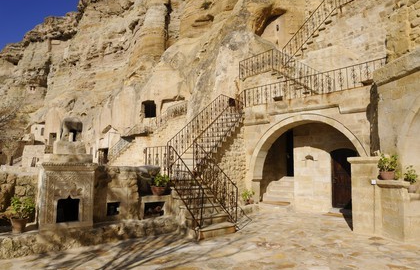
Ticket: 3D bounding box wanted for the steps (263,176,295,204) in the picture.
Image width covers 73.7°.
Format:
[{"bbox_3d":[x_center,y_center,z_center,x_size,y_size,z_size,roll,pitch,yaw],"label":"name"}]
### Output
[{"bbox_3d":[2.639,2.037,10.639,1.250,0.850,1.200,-1,-4,19],"label":"steps"}]

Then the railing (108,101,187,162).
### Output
[{"bbox_3d":[-3.985,-0.223,17.853,5.000,3.800,0.400,1,-4,-3],"label":"railing"}]

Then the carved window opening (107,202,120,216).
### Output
[{"bbox_3d":[-2.087,1.590,6.056,0.320,0.310,0.180,2,-4,-25],"label":"carved window opening"}]

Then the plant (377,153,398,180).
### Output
[{"bbox_3d":[4.195,0.744,6.617,0.490,0.590,0.470,-2,-5,33],"label":"plant"}]

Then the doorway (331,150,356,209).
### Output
[{"bbox_3d":[4.360,1.442,9.076,0.880,1.980,0.250,-2,-5,35],"label":"doorway"}]

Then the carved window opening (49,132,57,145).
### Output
[{"bbox_3d":[-13.233,0.294,23.526,0.700,1.180,0.300,1,-4,-11],"label":"carved window opening"}]

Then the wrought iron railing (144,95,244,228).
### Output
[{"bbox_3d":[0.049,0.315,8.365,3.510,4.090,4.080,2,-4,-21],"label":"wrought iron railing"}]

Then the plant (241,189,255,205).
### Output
[{"bbox_3d":[1.190,1.984,8.888,0.460,0.520,0.440,0,-4,0],"label":"plant"}]

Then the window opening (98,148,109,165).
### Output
[{"bbox_3d":[-6.560,1.324,17.247,0.650,1.150,0.300,0,-4,3],"label":"window opening"}]

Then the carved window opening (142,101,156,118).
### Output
[{"bbox_3d":[-4.030,-1.699,18.653,0.920,1.080,0.350,1,-4,-7],"label":"carved window opening"}]

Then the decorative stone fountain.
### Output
[{"bbox_3d":[-3.050,0.833,6.056,1.080,2.300,0.850,2,-4,-24],"label":"decorative stone fountain"}]

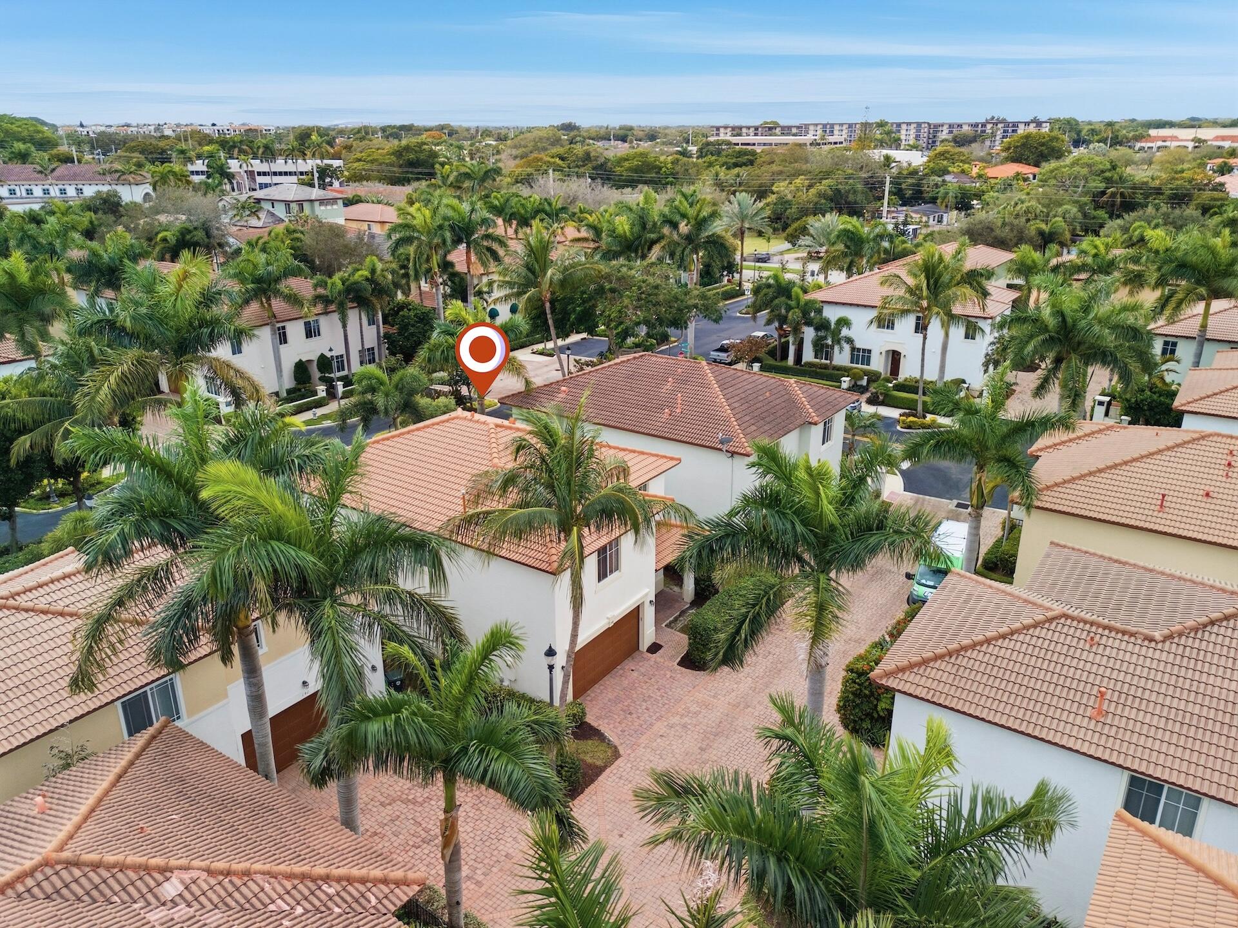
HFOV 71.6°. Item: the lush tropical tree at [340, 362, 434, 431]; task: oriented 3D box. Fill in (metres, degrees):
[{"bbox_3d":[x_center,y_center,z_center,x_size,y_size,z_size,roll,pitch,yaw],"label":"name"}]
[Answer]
[{"bbox_3d":[-17.482,-4.841,65.209,6.870,5.560,6.670,0,20,0],"label":"lush tropical tree"}]

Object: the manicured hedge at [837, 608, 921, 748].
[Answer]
[{"bbox_3d":[11.550,8.570,35.855,2.120,2.420,7.680,13,24,31],"label":"manicured hedge"}]

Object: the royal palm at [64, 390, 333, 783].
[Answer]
[{"bbox_3d":[-13.319,5.159,28.823,8.180,13.840,8.080,0,20,0],"label":"royal palm"}]

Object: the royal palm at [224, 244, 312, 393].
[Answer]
[{"bbox_3d":[-27.449,-11.224,68.051,6.170,12.420,6.170,-8,22,-21],"label":"royal palm"}]

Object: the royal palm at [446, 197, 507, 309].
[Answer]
[{"bbox_3d":[-17.160,-23.953,101.911,7.070,13.640,7.070,0,20,0],"label":"royal palm"}]

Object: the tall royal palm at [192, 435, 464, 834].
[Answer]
[{"bbox_3d":[-7.787,5.608,23.732,6.530,12.590,6.530,-8,22,-20],"label":"tall royal palm"}]

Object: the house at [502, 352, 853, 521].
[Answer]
[{"bbox_3d":[3.839,-2.392,51.115,16.400,8.000,13.300,14,25,33],"label":"house"}]

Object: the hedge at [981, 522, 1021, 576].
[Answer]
[{"bbox_3d":[19.777,4.195,43.171,1.900,1.360,4.000,14,25,33],"label":"hedge"}]

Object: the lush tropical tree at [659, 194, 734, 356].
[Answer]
[{"bbox_3d":[7.140,-17.311,80.116,6.770,15.180,6.770,2,21,5],"label":"lush tropical tree"}]

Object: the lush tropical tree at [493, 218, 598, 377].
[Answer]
[{"bbox_3d":[-5.826,-13.962,73.436,8.500,13.690,8.500,-2,21,-4],"label":"lush tropical tree"}]

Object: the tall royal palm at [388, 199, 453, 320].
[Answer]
[{"bbox_3d":[-20.613,-21.247,92.346,6.510,13.810,6.510,-4,21,-12],"label":"tall royal palm"}]

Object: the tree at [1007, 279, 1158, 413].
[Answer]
[{"bbox_3d":[32.960,-7.814,61.555,8.990,10.680,8.990,11,24,27],"label":"tree"}]

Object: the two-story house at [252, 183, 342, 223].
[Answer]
[{"bbox_3d":[-59.500,-46.700,159.000,12.500,10.000,12.500,12,24,28],"label":"two-story house"}]

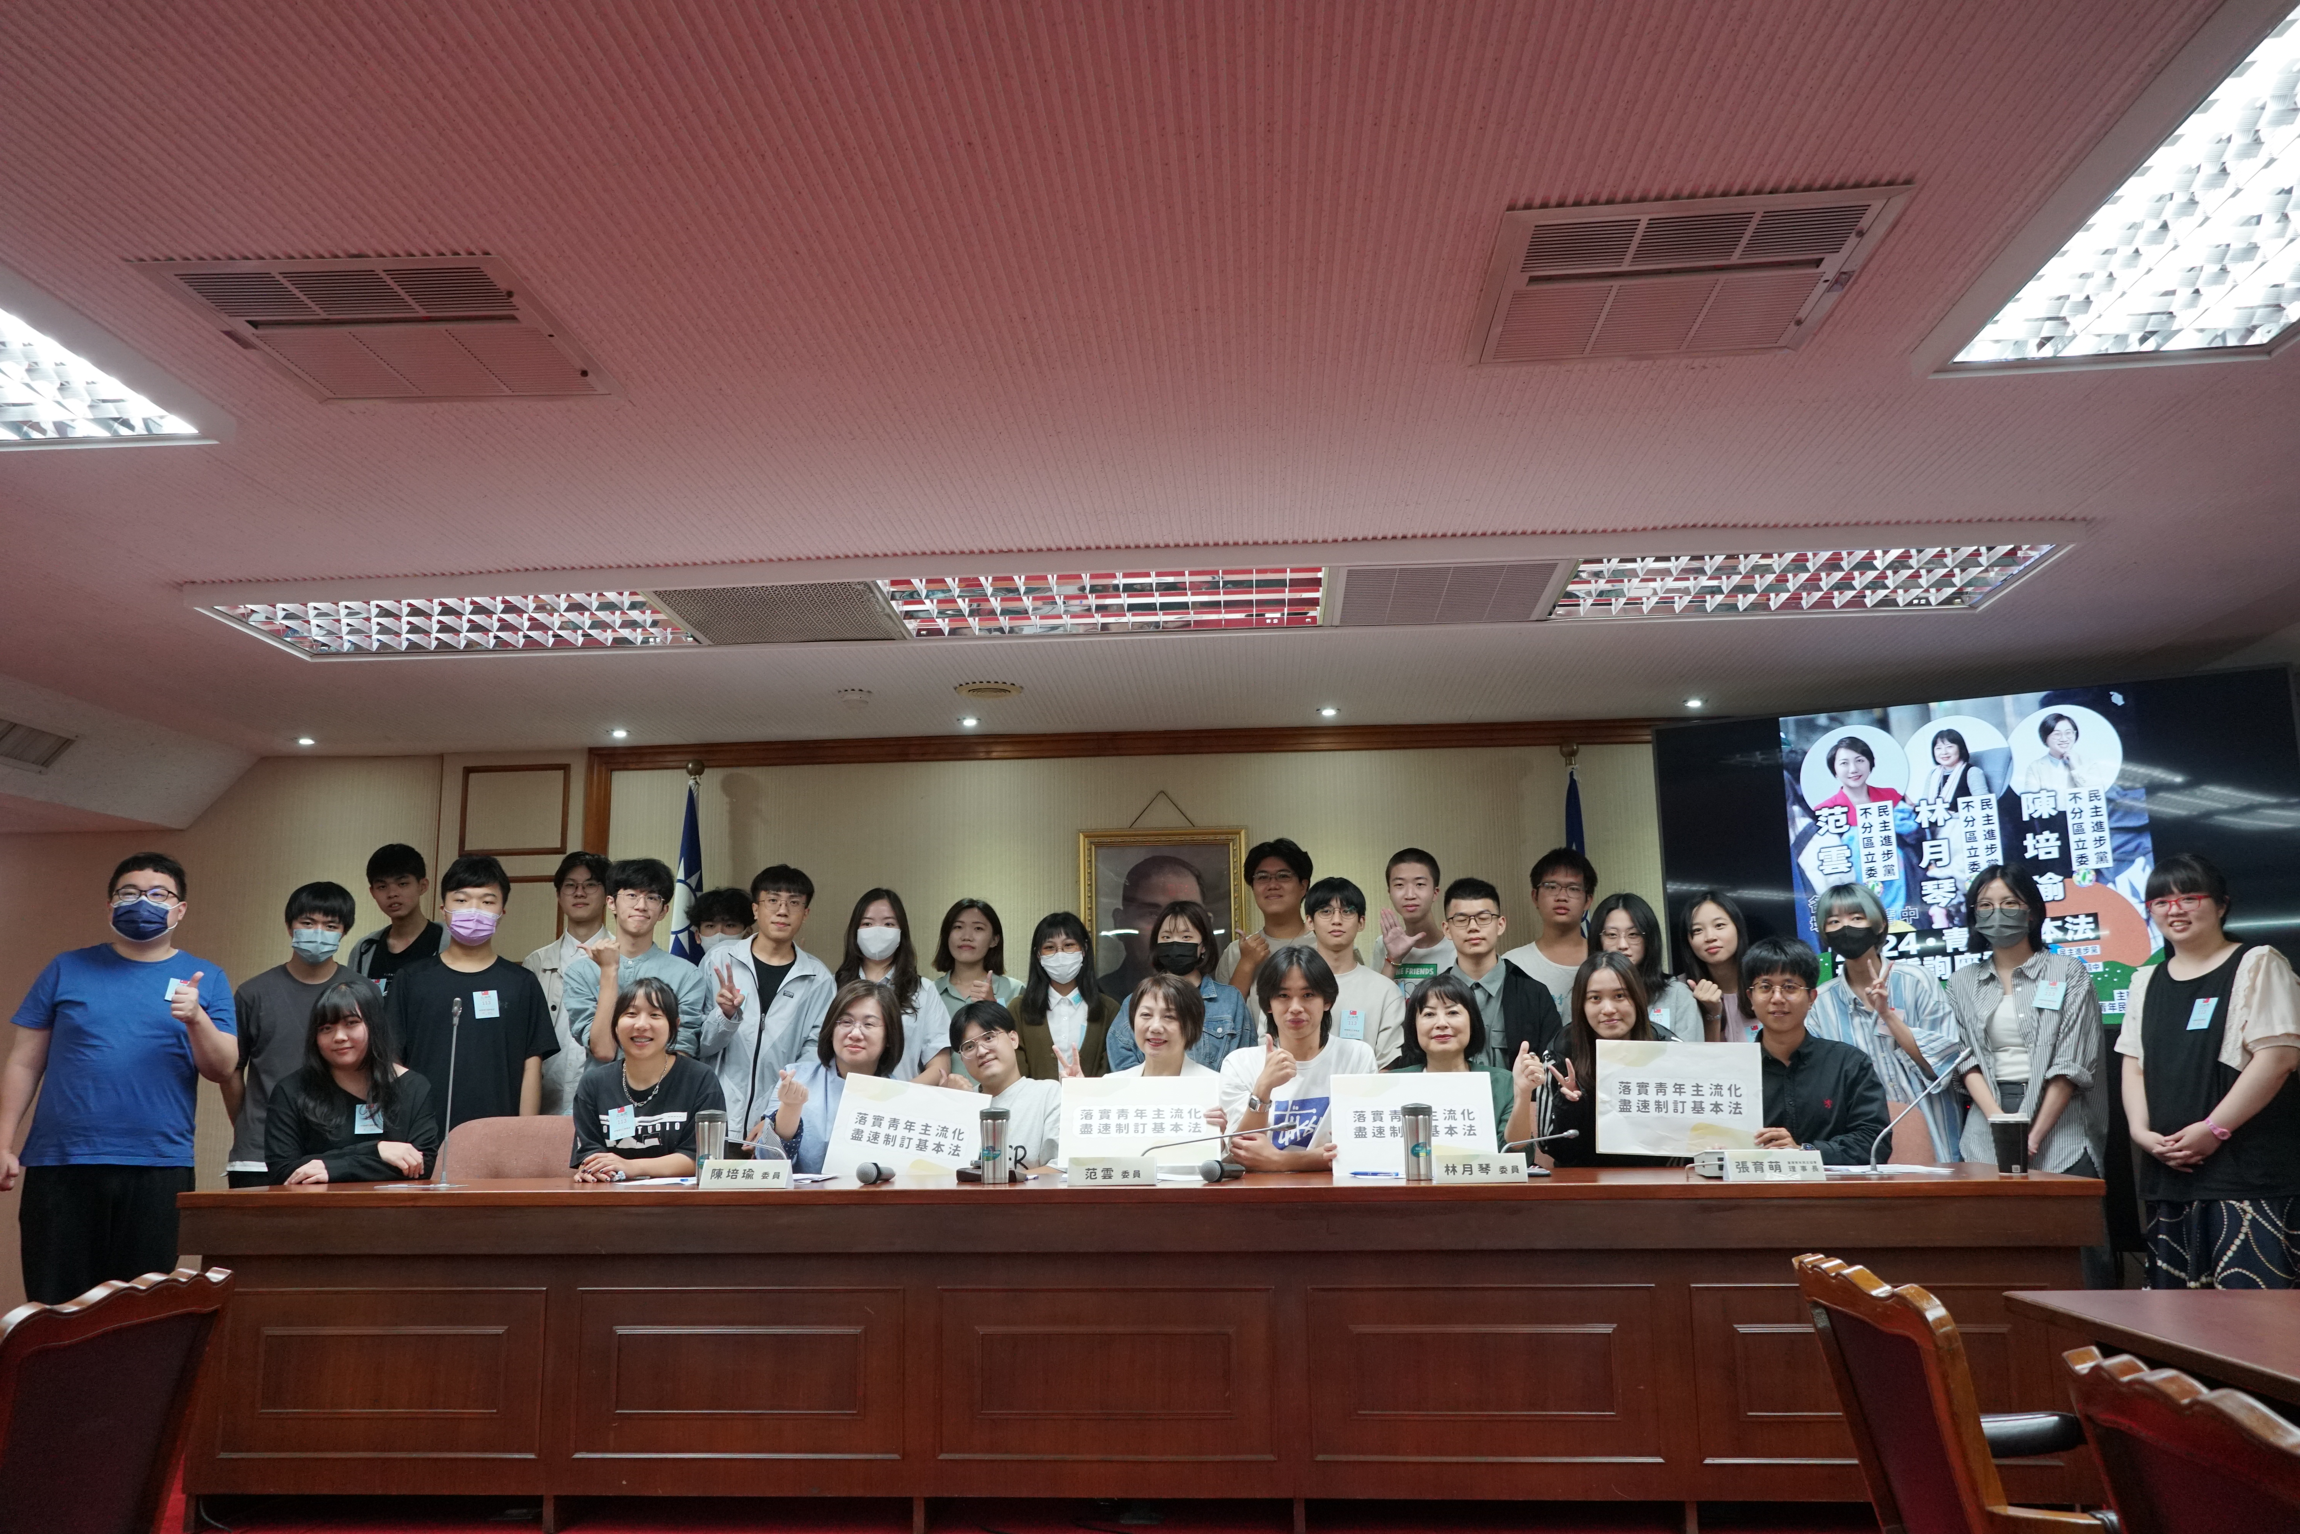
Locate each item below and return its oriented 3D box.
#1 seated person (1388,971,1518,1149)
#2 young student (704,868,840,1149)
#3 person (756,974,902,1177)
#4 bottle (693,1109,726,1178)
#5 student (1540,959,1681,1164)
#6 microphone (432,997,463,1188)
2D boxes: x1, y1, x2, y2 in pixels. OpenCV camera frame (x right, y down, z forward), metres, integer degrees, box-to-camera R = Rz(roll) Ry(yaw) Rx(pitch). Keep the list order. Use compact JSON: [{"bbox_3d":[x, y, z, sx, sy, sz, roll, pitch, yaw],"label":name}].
[{"bbox_3d":[0.823,1.222,4.673,0.520,1.325,0.780,-2,-11,4],"label":"seated person"},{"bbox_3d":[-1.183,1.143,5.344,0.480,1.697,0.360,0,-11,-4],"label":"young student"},{"bbox_3d":[-0.846,1.209,4.617,0.520,1.286,0.680,0,-11,-3],"label":"person"},{"bbox_3d":[-1.129,0.981,4.449,0.076,0.189,0.076,-1,-11,4],"label":"bottle"},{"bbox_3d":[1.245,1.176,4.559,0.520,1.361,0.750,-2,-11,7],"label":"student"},{"bbox_3d":[-1.724,0.800,4.251,0.050,0.459,0.060,-1,-11,3],"label":"microphone"}]

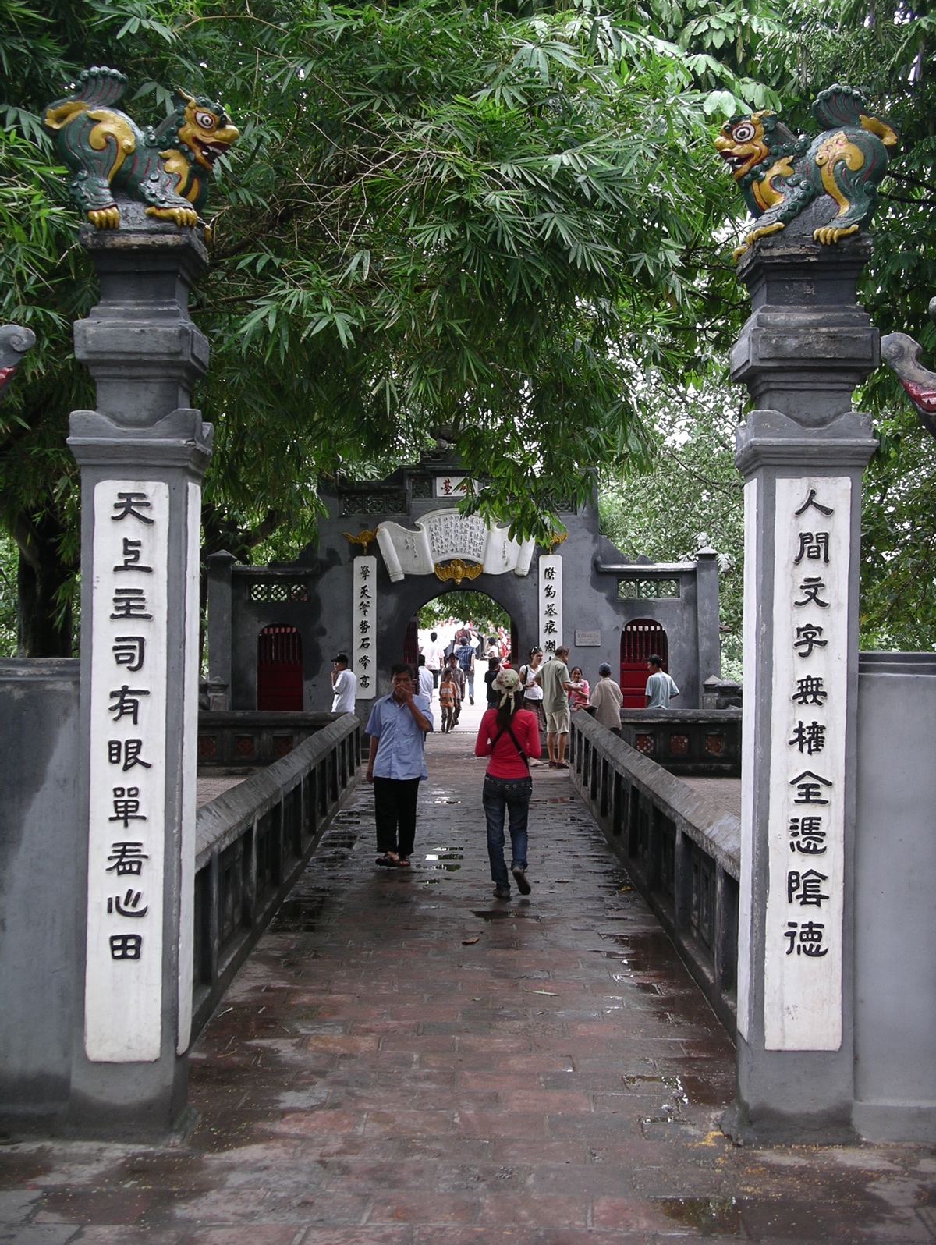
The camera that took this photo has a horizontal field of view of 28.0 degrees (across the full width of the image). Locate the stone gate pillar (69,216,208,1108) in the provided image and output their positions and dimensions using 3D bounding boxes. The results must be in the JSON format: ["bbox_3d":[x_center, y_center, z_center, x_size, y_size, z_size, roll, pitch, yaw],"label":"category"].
[{"bbox_3d":[-1.373,0.245,7.830,0.530,3.720,0.530,1,0,0],"label":"stone gate pillar"}]

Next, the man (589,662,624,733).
[{"bbox_3d":[1.735,1.255,23.500,0.460,1.530,0.330,0,0,-18],"label":"man"}]

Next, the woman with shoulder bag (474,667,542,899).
[{"bbox_3d":[0.292,1.151,13.550,0.490,1.660,0.420,0,0,0],"label":"woman with shoulder bag"}]

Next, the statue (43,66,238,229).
[{"bbox_3d":[-1.366,-1.965,7.820,0.810,0.730,0.400,0,0,3],"label":"statue"}]

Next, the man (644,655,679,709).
[{"bbox_3d":[2.600,1.230,25.200,0.490,1.580,0.310,1,0,-30],"label":"man"}]

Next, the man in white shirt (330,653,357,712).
[{"bbox_3d":[-1.680,1.210,25.500,0.340,1.570,0.440,0,0,32],"label":"man in white shirt"}]

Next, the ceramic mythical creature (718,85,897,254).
[{"bbox_3d":[1.411,-1.895,7.820,0.770,0.710,0.400,0,0,-3],"label":"ceramic mythical creature"}]

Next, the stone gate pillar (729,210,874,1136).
[{"bbox_3d":[1.383,0.270,7.830,0.530,3.700,0.530,1,0,0],"label":"stone gate pillar"}]

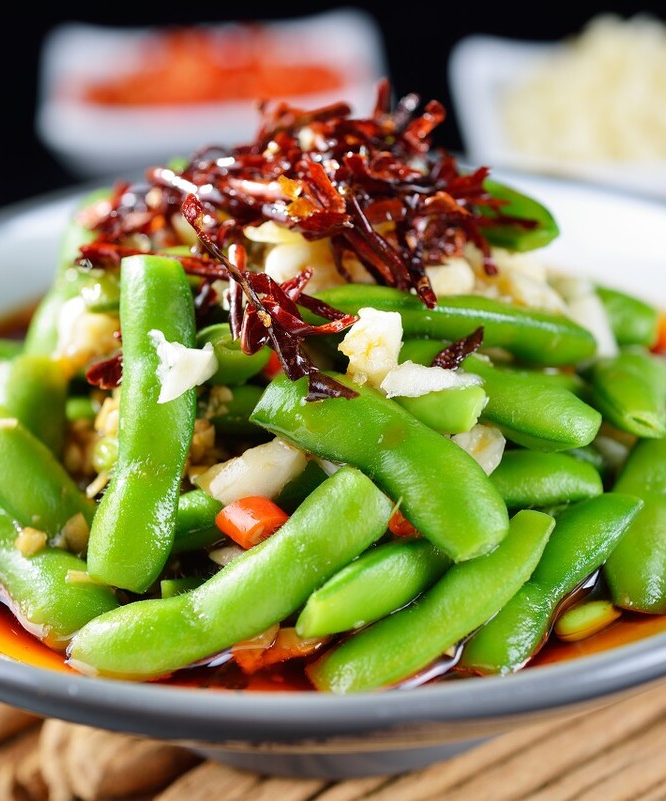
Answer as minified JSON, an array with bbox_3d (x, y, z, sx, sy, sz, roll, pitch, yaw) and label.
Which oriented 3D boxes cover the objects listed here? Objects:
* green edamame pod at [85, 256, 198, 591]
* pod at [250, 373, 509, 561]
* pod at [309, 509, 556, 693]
[{"bbox_3d":[-0.031,0.003,0.300,0.014,0.010,0.058,4,67,-4],"label":"green edamame pod"},{"bbox_3d":[0.007,0.010,0.303,0.049,0.010,0.014,36,74,30],"label":"pod"},{"bbox_3d":[0.017,0.033,0.299,0.048,0.010,0.013,-31,68,-23],"label":"pod"}]

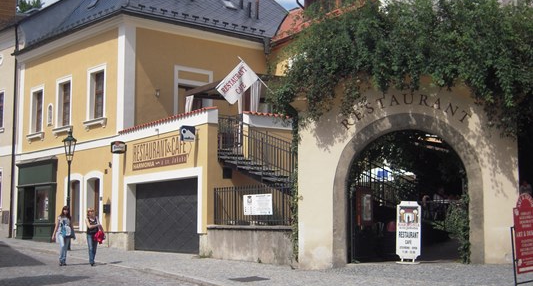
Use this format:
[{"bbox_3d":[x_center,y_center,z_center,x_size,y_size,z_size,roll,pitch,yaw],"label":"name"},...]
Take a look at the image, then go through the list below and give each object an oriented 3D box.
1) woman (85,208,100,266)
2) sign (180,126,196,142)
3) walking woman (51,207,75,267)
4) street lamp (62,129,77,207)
[{"bbox_3d":[-4.877,2.662,21.790,0.540,1.624,0.420,1,-6,-13],"label":"woman"},{"bbox_3d":[-2.208,-0.263,21.800,0.410,0.430,0.110,4,-8,-33],"label":"sign"},{"bbox_3d":[-5.722,2.627,21.793,0.620,1.677,0.440,2,-7,-14],"label":"walking woman"},{"bbox_3d":[-6.776,1.589,26.733,0.460,4.234,0.460,5,-8,-40],"label":"street lamp"}]

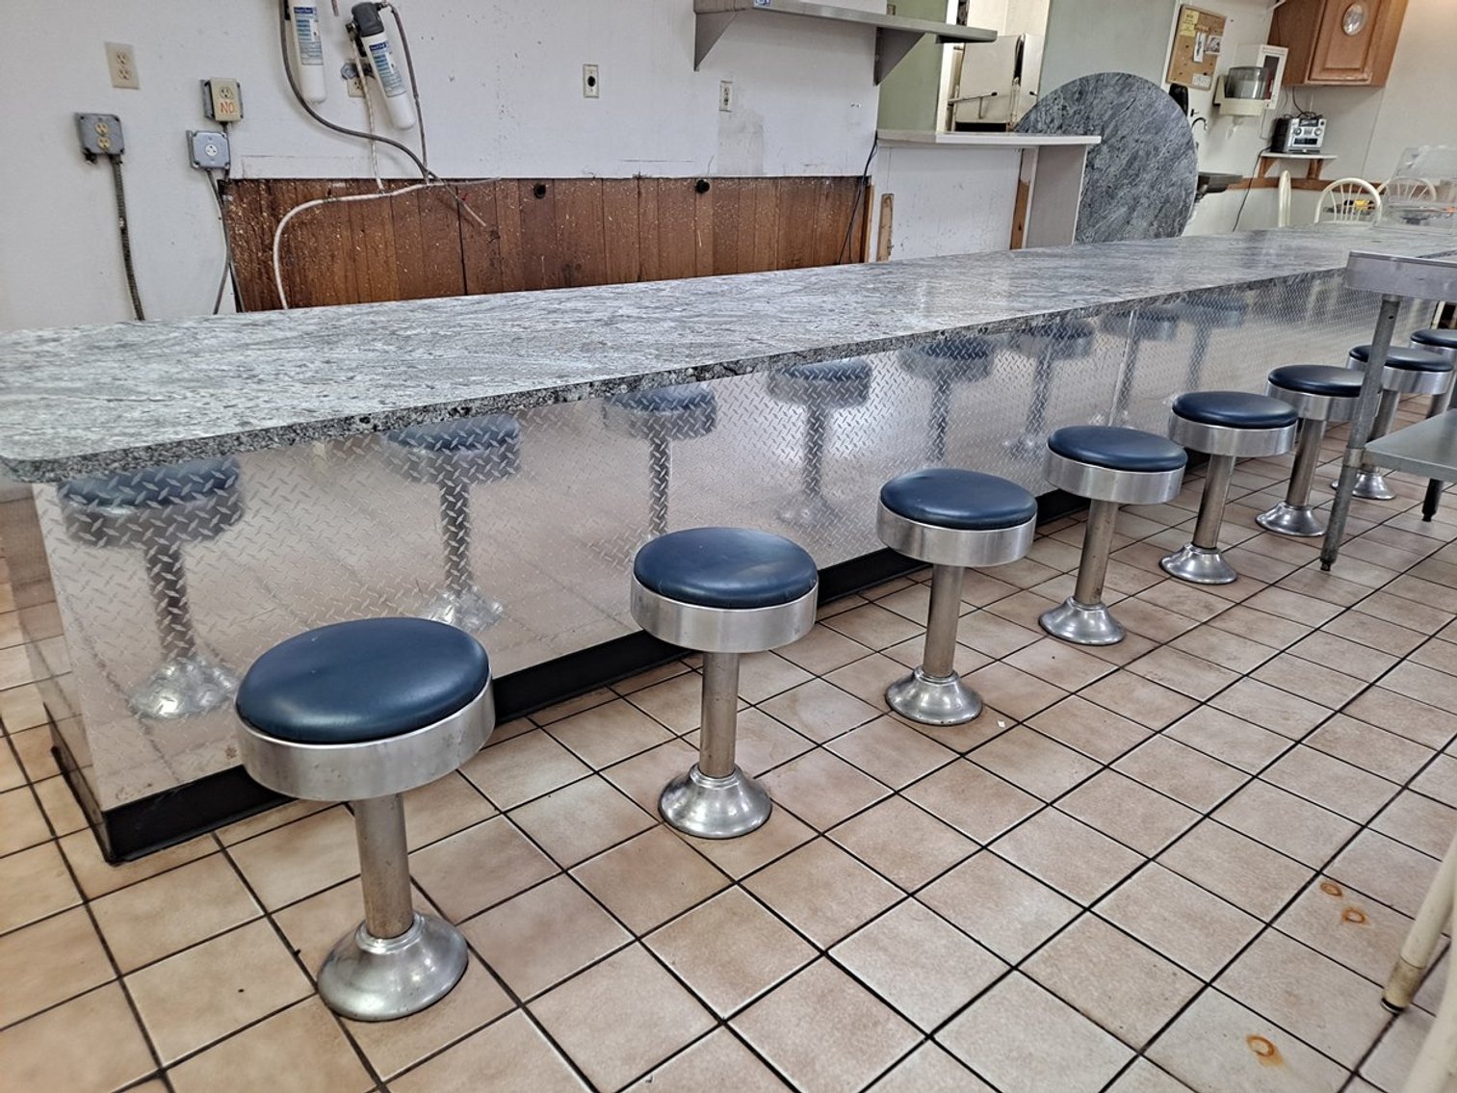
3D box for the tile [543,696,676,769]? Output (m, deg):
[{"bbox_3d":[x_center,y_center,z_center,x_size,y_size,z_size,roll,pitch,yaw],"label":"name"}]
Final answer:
[{"bbox_3d":[-0.251,0.391,2.199,0.200,0.010,0.200,-16,29,-39],"label":"tile"}]

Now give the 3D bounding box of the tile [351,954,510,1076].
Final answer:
[{"bbox_3d":[-0.453,0.671,1.559,0.204,0.010,0.204,-16,29,-38],"label":"tile"}]

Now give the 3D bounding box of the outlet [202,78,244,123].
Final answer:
[{"bbox_3d":[-1.506,-1.328,3.135,0.102,0.114,0.060,-16,29,-39],"label":"outlet"}]

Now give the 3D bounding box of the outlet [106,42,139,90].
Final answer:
[{"bbox_3d":[-1.719,-1.363,2.986,0.070,0.114,0.010,-16,29,-39],"label":"outlet"}]

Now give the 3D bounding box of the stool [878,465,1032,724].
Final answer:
[{"bbox_3d":[0.466,0.111,2.246,0.319,0.512,0.319,2,22,-1],"label":"stool"}]

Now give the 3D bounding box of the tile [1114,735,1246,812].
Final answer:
[{"bbox_3d":[0.935,0.470,2.174,0.201,0.010,0.201,-16,29,-38],"label":"tile"}]

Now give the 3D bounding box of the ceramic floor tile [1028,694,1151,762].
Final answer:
[{"bbox_3d":[0.798,0.406,2.319,0.201,0.010,0.201,-16,29,-38],"label":"ceramic floor tile"}]

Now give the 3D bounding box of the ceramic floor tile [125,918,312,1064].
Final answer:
[{"bbox_3d":[-0.738,0.642,1.527,0.200,0.010,0.200,-16,29,-39],"label":"ceramic floor tile"}]

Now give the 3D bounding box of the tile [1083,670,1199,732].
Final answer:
[{"bbox_3d":[0.957,0.359,2.449,0.201,0.010,0.201,-16,29,-38],"label":"tile"}]

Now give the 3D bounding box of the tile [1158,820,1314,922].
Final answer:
[{"bbox_3d":[0.892,0.568,1.851,0.197,0.010,0.197,-16,28,-38],"label":"tile"}]

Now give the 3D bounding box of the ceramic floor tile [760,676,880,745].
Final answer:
[{"bbox_3d":[0.202,0.360,2.300,0.197,0.010,0.197,-16,28,-38],"label":"ceramic floor tile"}]

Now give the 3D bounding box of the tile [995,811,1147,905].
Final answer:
[{"bbox_3d":[0.609,0.556,1.889,0.200,0.010,0.200,-16,29,-39],"label":"tile"}]

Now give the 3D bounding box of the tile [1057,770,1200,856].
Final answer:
[{"bbox_3d":[0.777,0.516,2.044,0.201,0.010,0.201,-16,29,-38],"label":"tile"}]

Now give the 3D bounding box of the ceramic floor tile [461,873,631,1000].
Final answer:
[{"bbox_3d":[-0.294,0.624,1.690,0.204,0.010,0.204,-16,29,-38],"label":"ceramic floor tile"}]

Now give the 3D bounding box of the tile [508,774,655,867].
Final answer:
[{"bbox_3d":[-0.273,0.511,1.961,0.201,0.010,0.201,-16,29,-38],"label":"tile"}]

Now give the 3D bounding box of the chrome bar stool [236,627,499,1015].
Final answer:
[{"bbox_3d":[-0.498,0.392,1.511,0.331,0.535,0.331,-16,29,-38],"label":"chrome bar stool"}]

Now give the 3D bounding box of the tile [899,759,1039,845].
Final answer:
[{"bbox_3d":[0.467,0.487,2.012,0.197,0.010,0.197,-16,28,-38],"label":"tile"}]

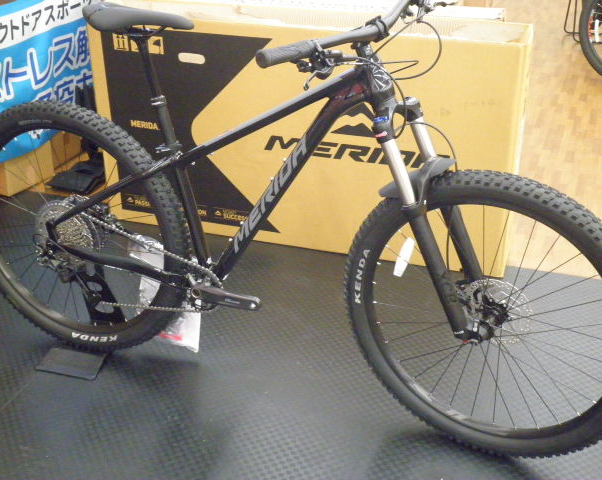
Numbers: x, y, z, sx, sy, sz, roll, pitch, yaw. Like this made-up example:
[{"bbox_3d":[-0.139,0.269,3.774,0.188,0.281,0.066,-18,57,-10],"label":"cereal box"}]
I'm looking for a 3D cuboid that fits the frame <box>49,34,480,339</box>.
[{"bbox_3d":[-0.104,-0.154,2.106,1.225,0.685,0.200,11,27,20],"label":"frame"}]

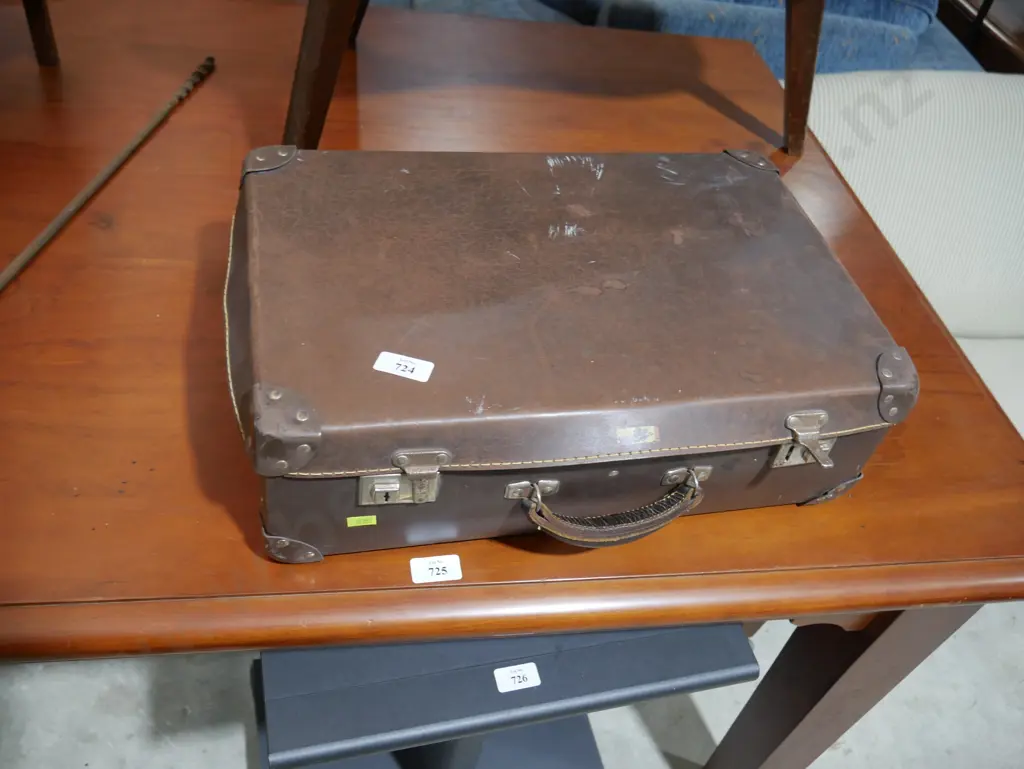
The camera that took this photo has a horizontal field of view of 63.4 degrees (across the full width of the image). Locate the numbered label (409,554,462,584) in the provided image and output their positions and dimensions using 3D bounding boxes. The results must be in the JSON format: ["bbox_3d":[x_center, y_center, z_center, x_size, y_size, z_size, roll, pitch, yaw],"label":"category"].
[{"bbox_3d":[-0.058,0.142,0.639,0.038,0.001,0.021,-2,48,-13],"label":"numbered label"}]

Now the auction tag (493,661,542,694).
[{"bbox_3d":[0.005,0.255,0.721,0.038,0.001,0.021,-4,49,-15],"label":"auction tag"}]

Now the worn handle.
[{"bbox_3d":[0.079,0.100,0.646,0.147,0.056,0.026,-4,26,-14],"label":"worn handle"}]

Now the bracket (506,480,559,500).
[{"bbox_3d":[0.014,0.080,0.622,0.043,0.020,0.006,-4,48,-14],"label":"bracket"}]

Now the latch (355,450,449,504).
[{"bbox_3d":[-0.076,0.068,0.576,0.060,0.064,0.013,-4,48,-14],"label":"latch"}]

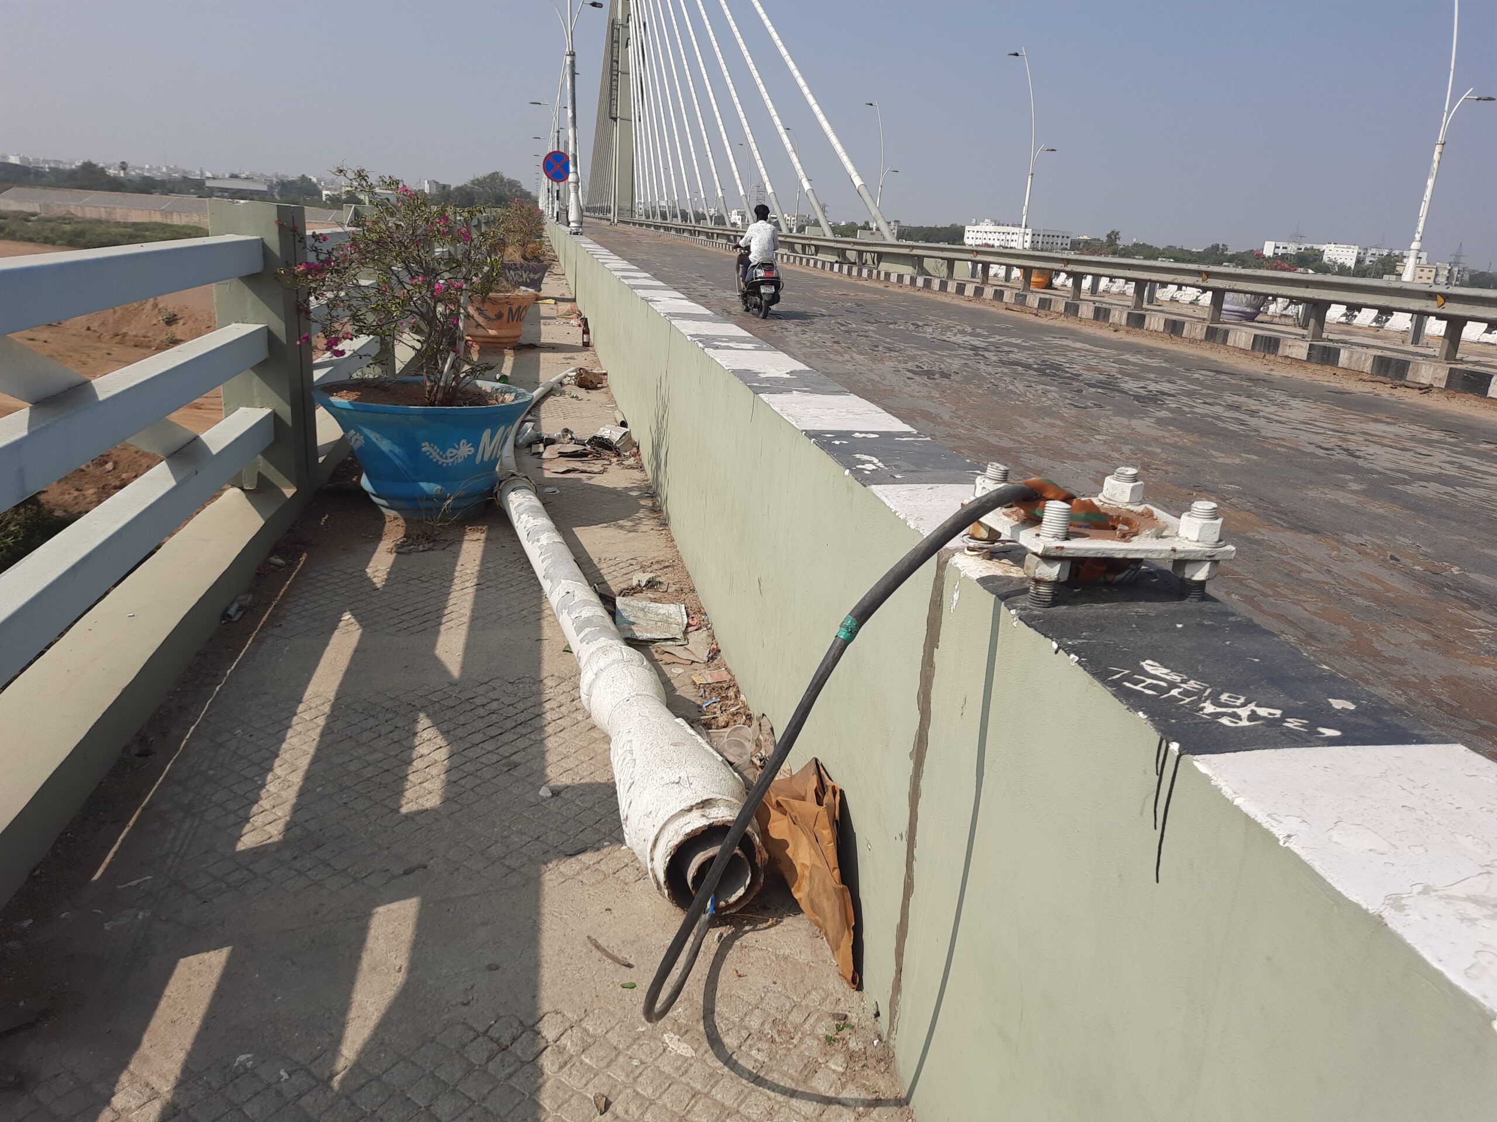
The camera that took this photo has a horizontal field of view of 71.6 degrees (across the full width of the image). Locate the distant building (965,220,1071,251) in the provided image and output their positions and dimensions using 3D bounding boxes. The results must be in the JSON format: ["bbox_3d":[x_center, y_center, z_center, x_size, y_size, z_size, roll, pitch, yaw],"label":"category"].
[{"bbox_3d":[136.352,-164.746,525.000,29.000,15.000,46.000,-7,21,-31],"label":"distant building"}]

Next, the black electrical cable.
[{"bbox_3d":[0.088,0.319,1.699,0.489,1.037,0.587,0,19,-12],"label":"black electrical cable"}]

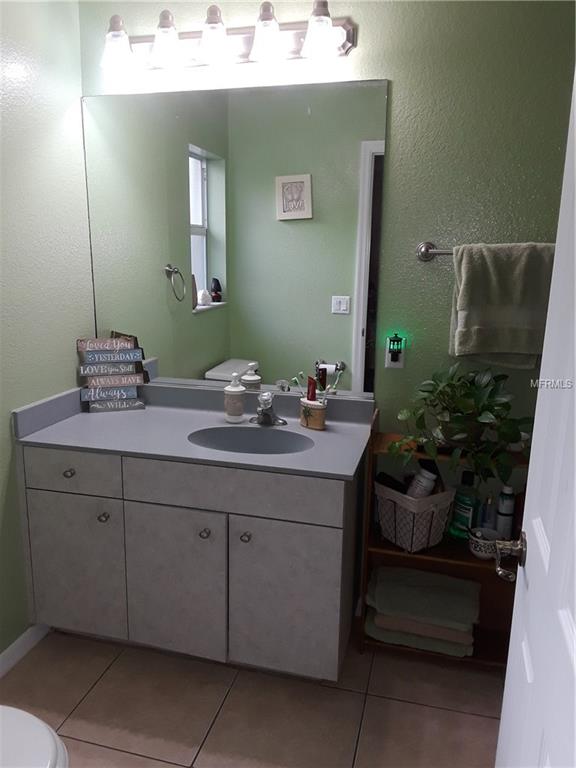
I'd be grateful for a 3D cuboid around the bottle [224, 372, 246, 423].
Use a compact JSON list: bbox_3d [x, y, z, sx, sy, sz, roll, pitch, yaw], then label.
[{"bbox_3d":[-0.202,0.048,2.416,0.080,0.190,0.080,2,12,6],"label":"bottle"}]

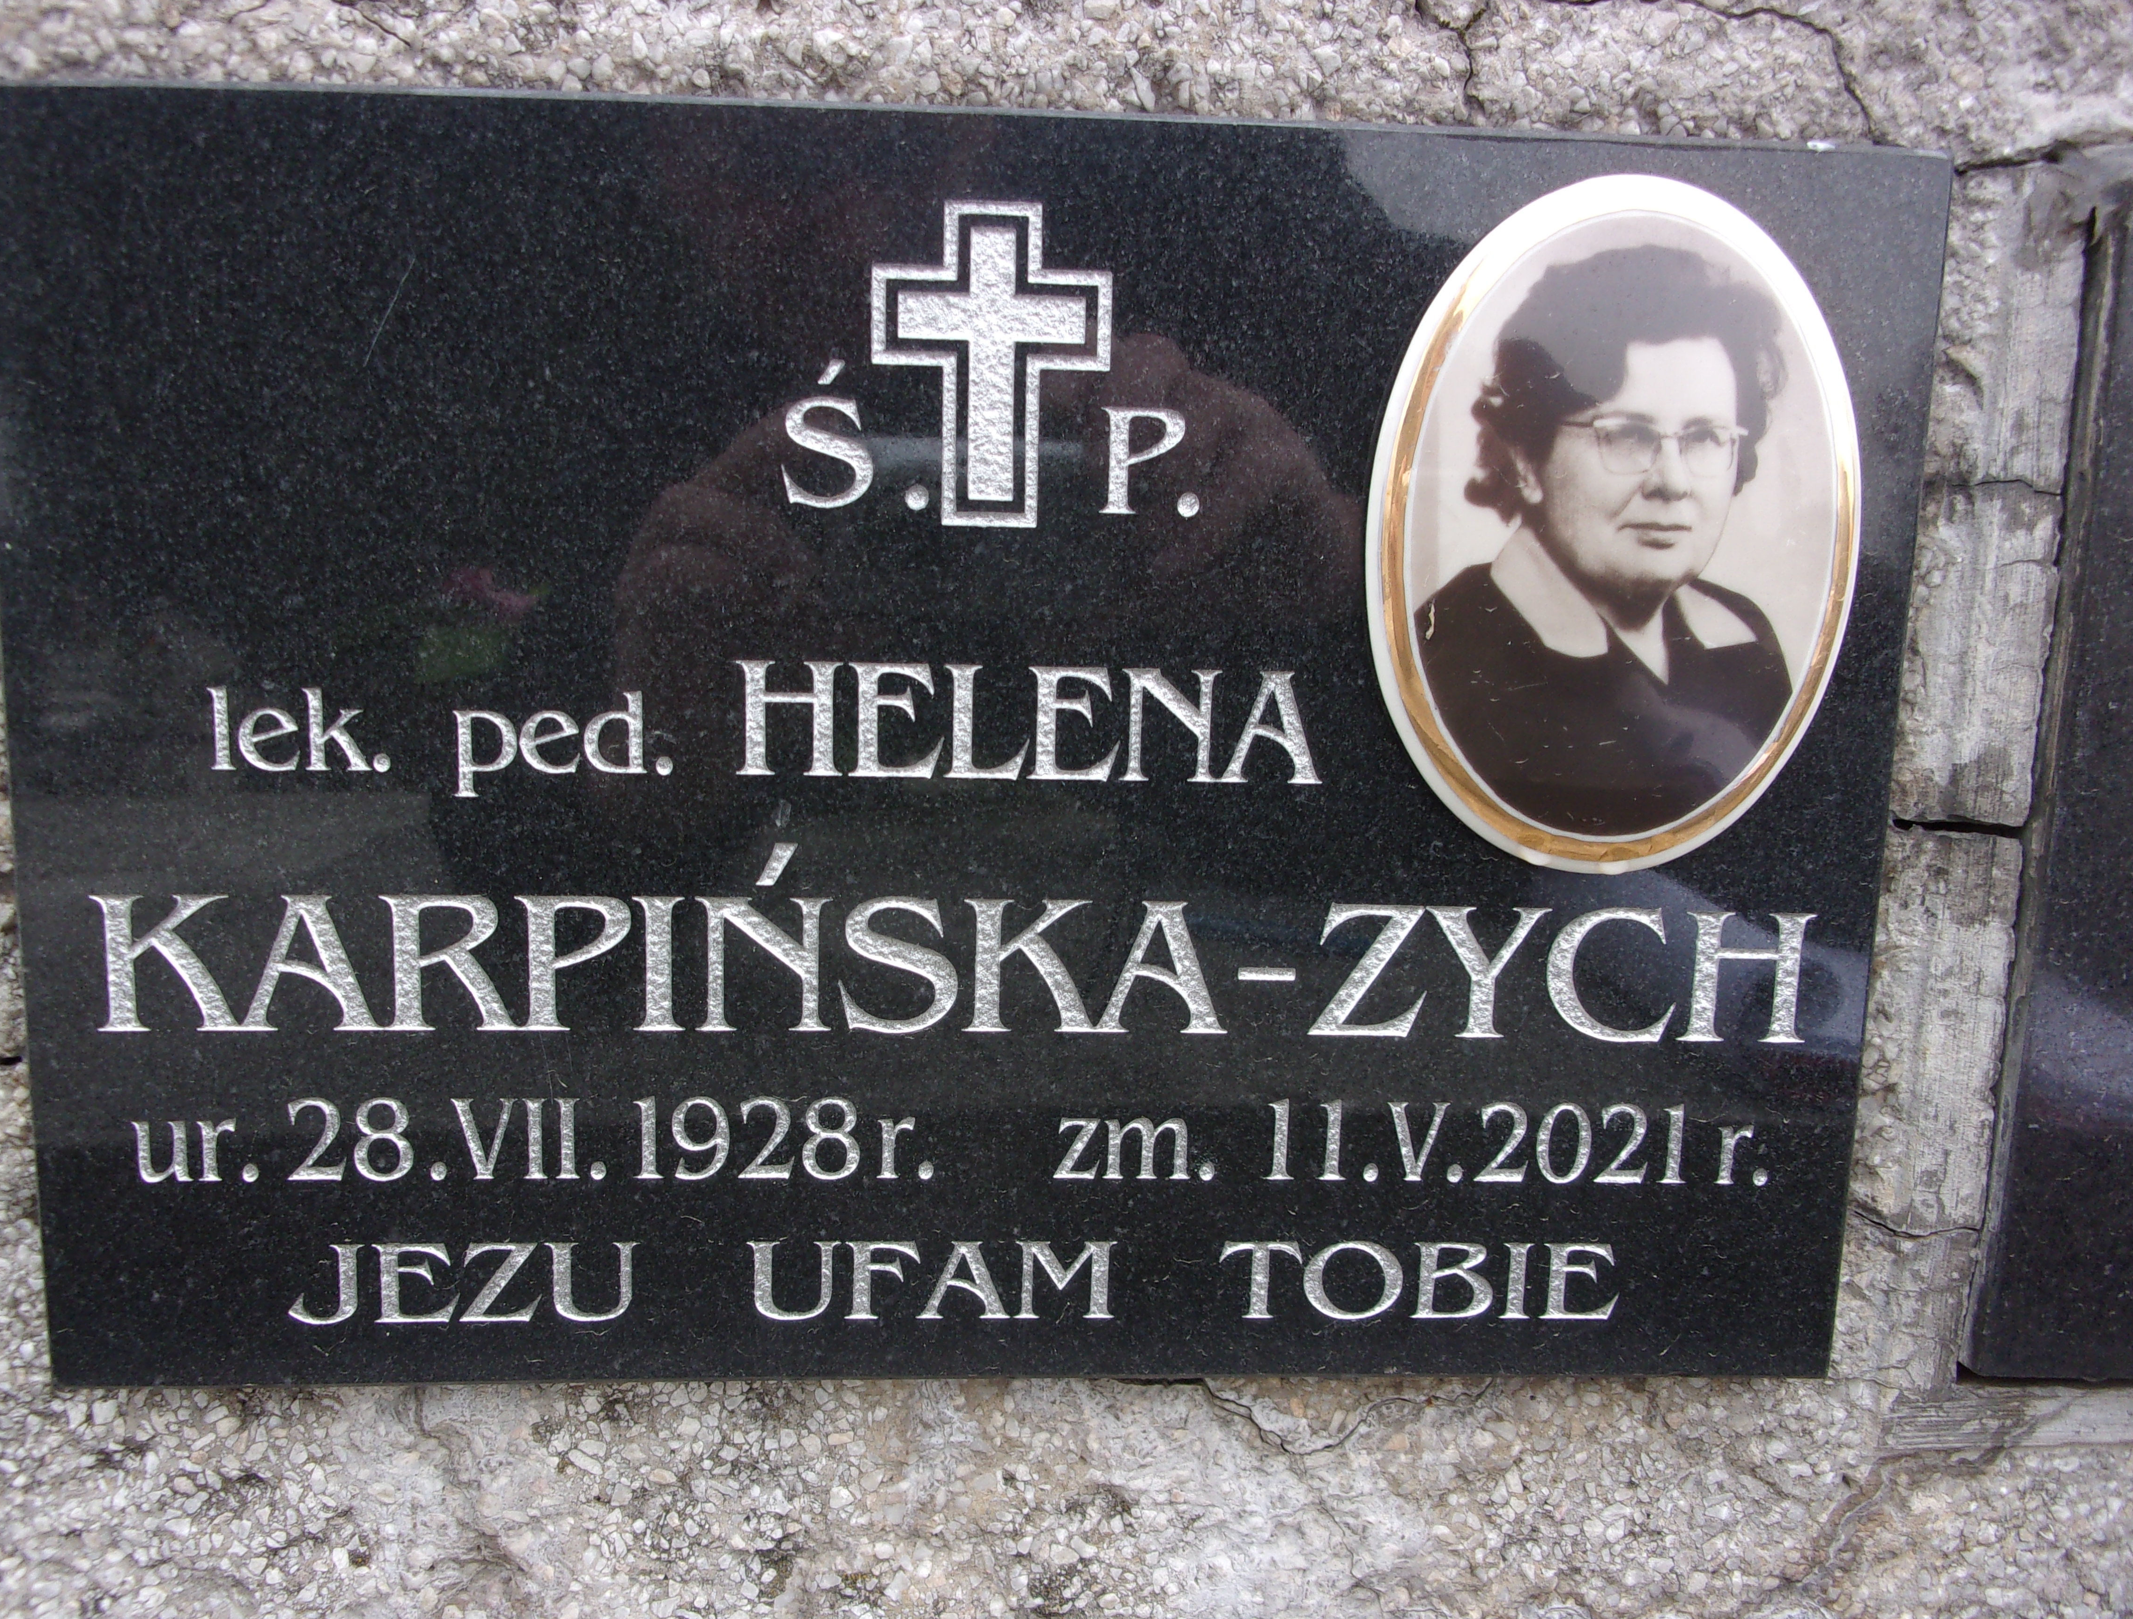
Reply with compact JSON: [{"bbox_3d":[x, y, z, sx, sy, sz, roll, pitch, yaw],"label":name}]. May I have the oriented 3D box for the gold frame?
[{"bbox_3d":[0.090,-0.045,0.284,0.082,0.112,0.010,1,9,-3],"label":"gold frame"}]

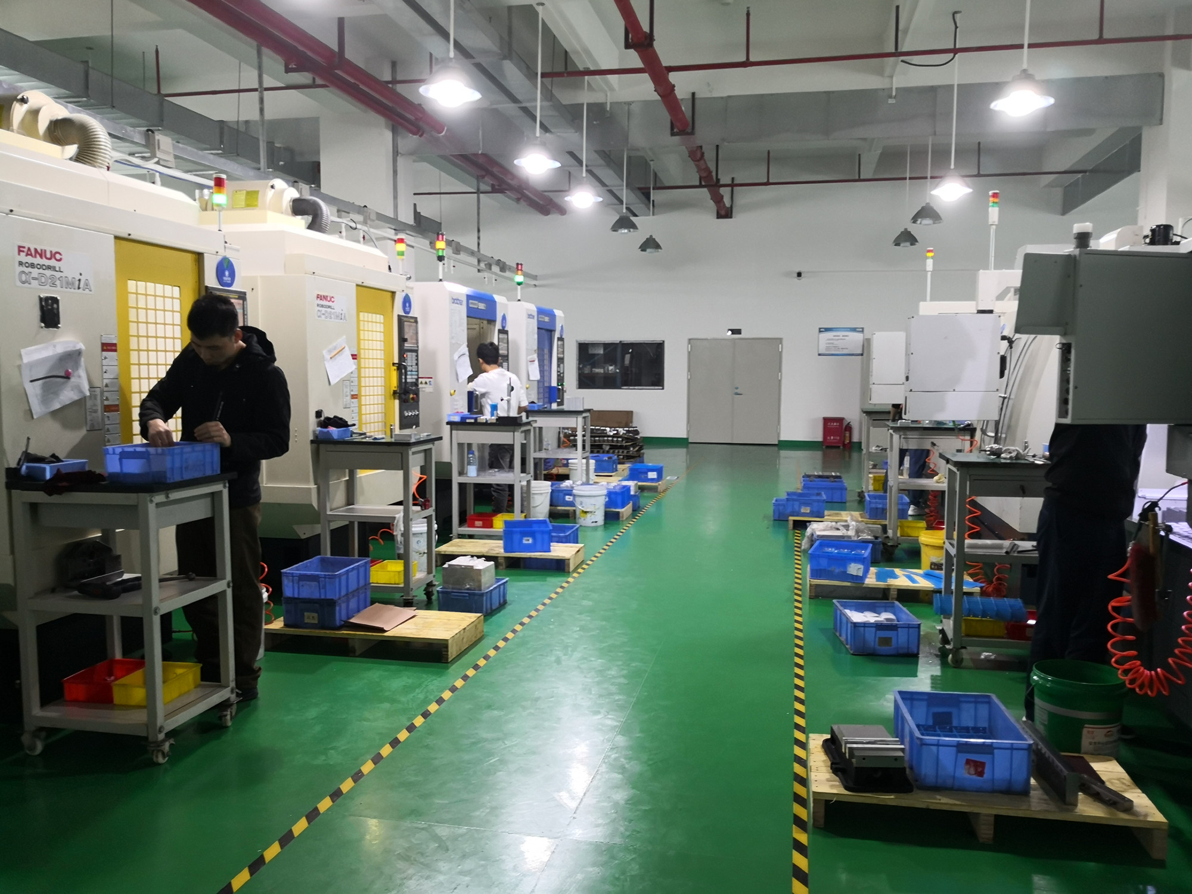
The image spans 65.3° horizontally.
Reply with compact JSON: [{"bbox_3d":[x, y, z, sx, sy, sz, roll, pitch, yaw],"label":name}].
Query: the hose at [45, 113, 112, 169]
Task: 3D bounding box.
[{"bbox_3d":[-2.365,-1.404,4.264,0.150,0.260,0.270,1,5,12],"label":"hose"}]

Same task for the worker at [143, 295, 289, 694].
[{"bbox_3d":[-1.570,0.237,3.917,0.570,1.720,0.500,2,5,22],"label":"worker"}]

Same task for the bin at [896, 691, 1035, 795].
[{"bbox_3d":[1.204,0.973,3.101,0.338,0.165,0.431,1,5,8],"label":"bin"}]

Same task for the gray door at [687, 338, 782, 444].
[{"bbox_3d":[2.692,-1.078,18.000,1.770,2.046,0.070,1,5,12],"label":"gray door"}]

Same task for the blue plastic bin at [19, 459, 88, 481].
[{"bbox_3d":[-2.130,0.084,3.662,0.120,0.064,0.190,1,5,15],"label":"blue plastic bin"}]

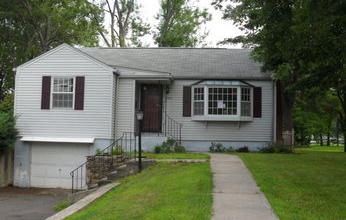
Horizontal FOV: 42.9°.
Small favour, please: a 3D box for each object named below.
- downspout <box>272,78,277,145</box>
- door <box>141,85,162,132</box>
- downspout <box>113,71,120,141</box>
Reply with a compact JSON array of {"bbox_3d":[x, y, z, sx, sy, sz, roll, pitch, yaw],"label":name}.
[{"bbox_3d":[4.276,0.084,18.450,0.100,2.680,0.090,1,-4,5],"label":"downspout"},{"bbox_3d":[-0.916,-0.068,18.750,0.920,2.070,0.080,1,-4,5],"label":"door"},{"bbox_3d":[-2.223,-0.139,17.500,0.110,2.700,0.100,1,-4,5],"label":"downspout"}]

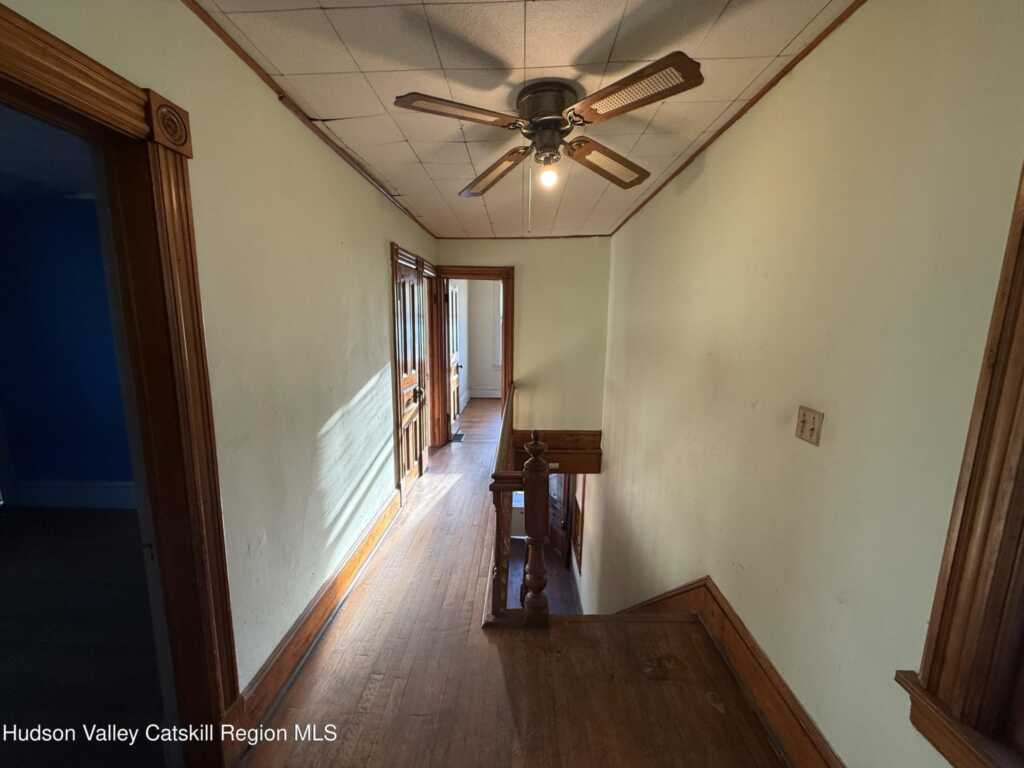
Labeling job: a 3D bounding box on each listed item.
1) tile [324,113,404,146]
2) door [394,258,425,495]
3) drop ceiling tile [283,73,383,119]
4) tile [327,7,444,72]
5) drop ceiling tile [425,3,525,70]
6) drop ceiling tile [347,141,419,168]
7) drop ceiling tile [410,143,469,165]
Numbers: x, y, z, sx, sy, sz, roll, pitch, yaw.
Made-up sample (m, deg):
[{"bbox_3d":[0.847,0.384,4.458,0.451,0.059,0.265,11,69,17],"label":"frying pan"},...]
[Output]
[{"bbox_3d":[-0.703,-1.245,2.001,0.305,0.020,0.305,-1,8,2],"label":"tile"},{"bbox_3d":[-0.925,-0.031,3.680,0.045,1.980,0.650,1,9,1],"label":"door"},{"bbox_3d":[-0.709,-1.197,1.702,0.305,0.016,0.305,-1,8,2],"label":"drop ceiling tile"},{"bbox_3d":[-0.412,-1.157,1.392,0.305,0.016,0.305,-1,8,2],"label":"tile"},{"bbox_3d":[-0.106,-1.162,1.384,0.305,0.016,0.305,-1,8,2],"label":"drop ceiling tile"},{"bbox_3d":[-0.695,-1.290,2.302,0.305,0.020,0.305,-1,8,2],"label":"drop ceiling tile"},{"bbox_3d":[-0.391,-1.294,2.294,0.305,0.020,0.305,-1,8,2],"label":"drop ceiling tile"}]

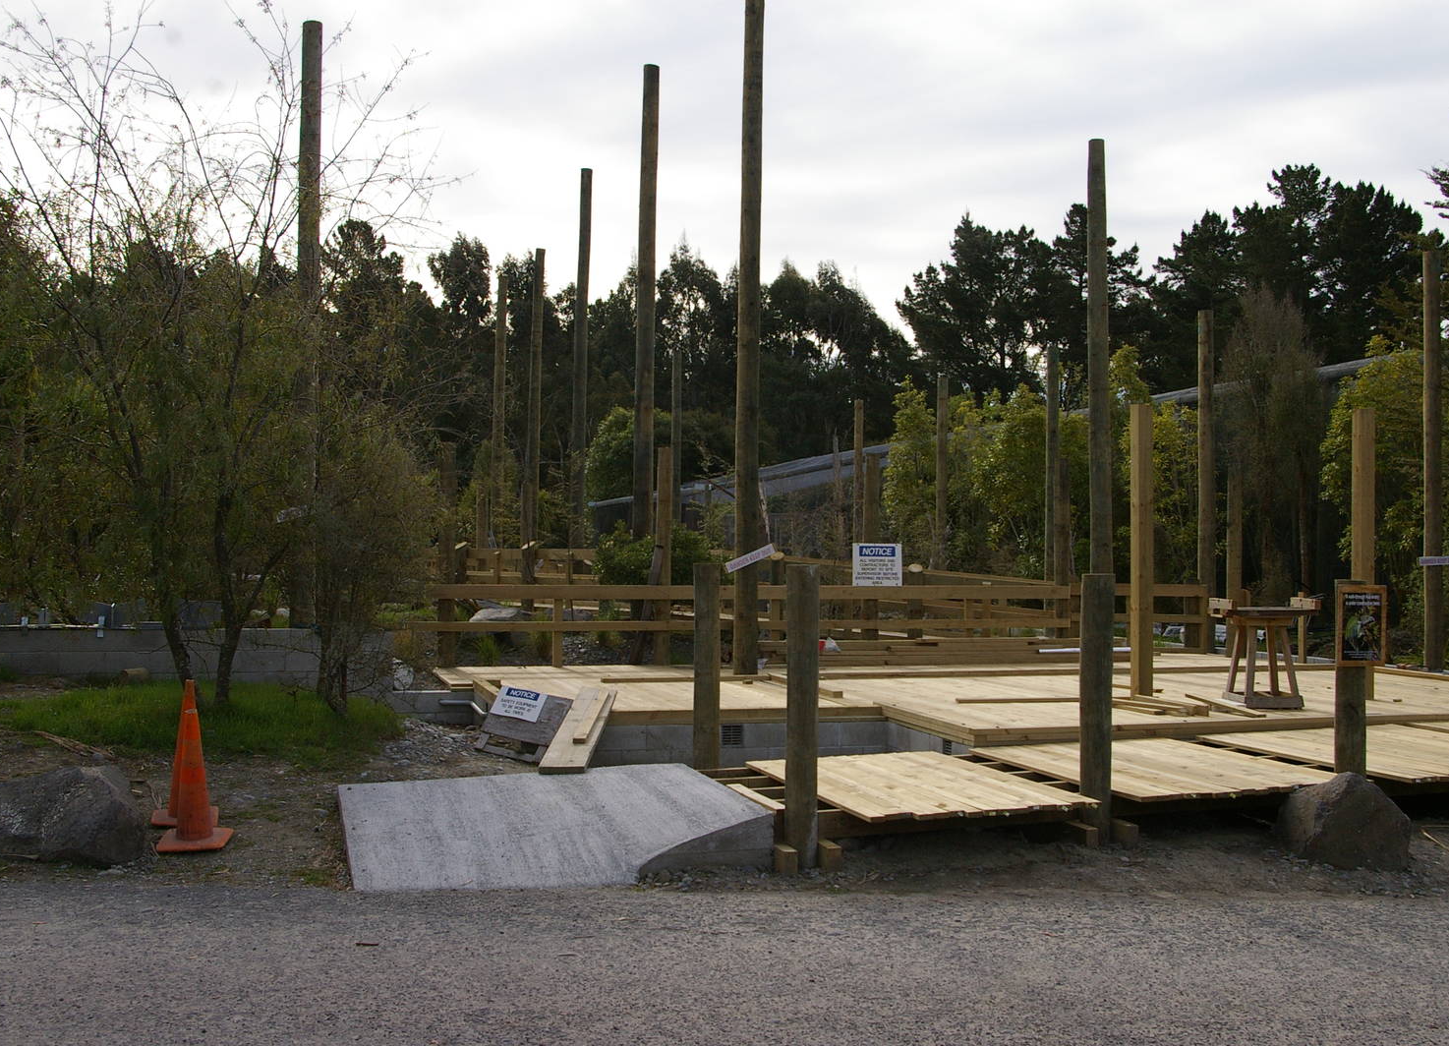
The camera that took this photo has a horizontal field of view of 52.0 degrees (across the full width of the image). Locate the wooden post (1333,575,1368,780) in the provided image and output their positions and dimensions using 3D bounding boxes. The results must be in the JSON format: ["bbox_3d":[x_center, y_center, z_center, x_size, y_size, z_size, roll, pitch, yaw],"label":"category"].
[{"bbox_3d":[3.864,1.121,9.158,0.174,1.540,0.174,1,-1,-18],"label":"wooden post"}]

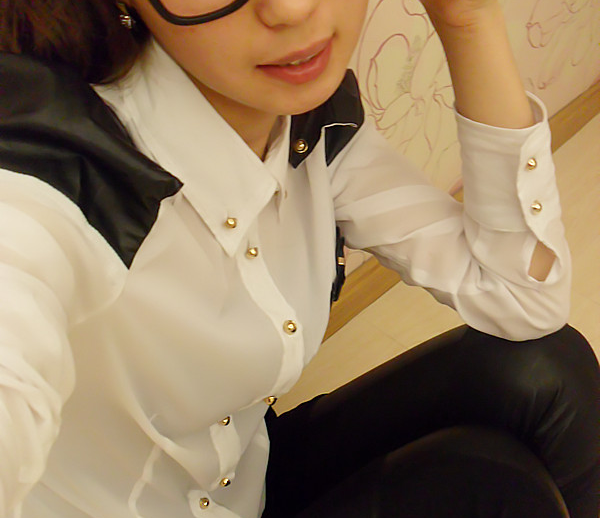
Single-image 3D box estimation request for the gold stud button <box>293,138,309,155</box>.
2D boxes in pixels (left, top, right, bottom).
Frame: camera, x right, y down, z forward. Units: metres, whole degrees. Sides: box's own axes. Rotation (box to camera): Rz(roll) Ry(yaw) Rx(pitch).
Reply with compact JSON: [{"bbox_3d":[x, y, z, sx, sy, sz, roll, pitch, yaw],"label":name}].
[{"bbox_3d":[0.001,-0.073,0.527,0.010,0.010,0.006,2,-4,-3],"label":"gold stud button"}]

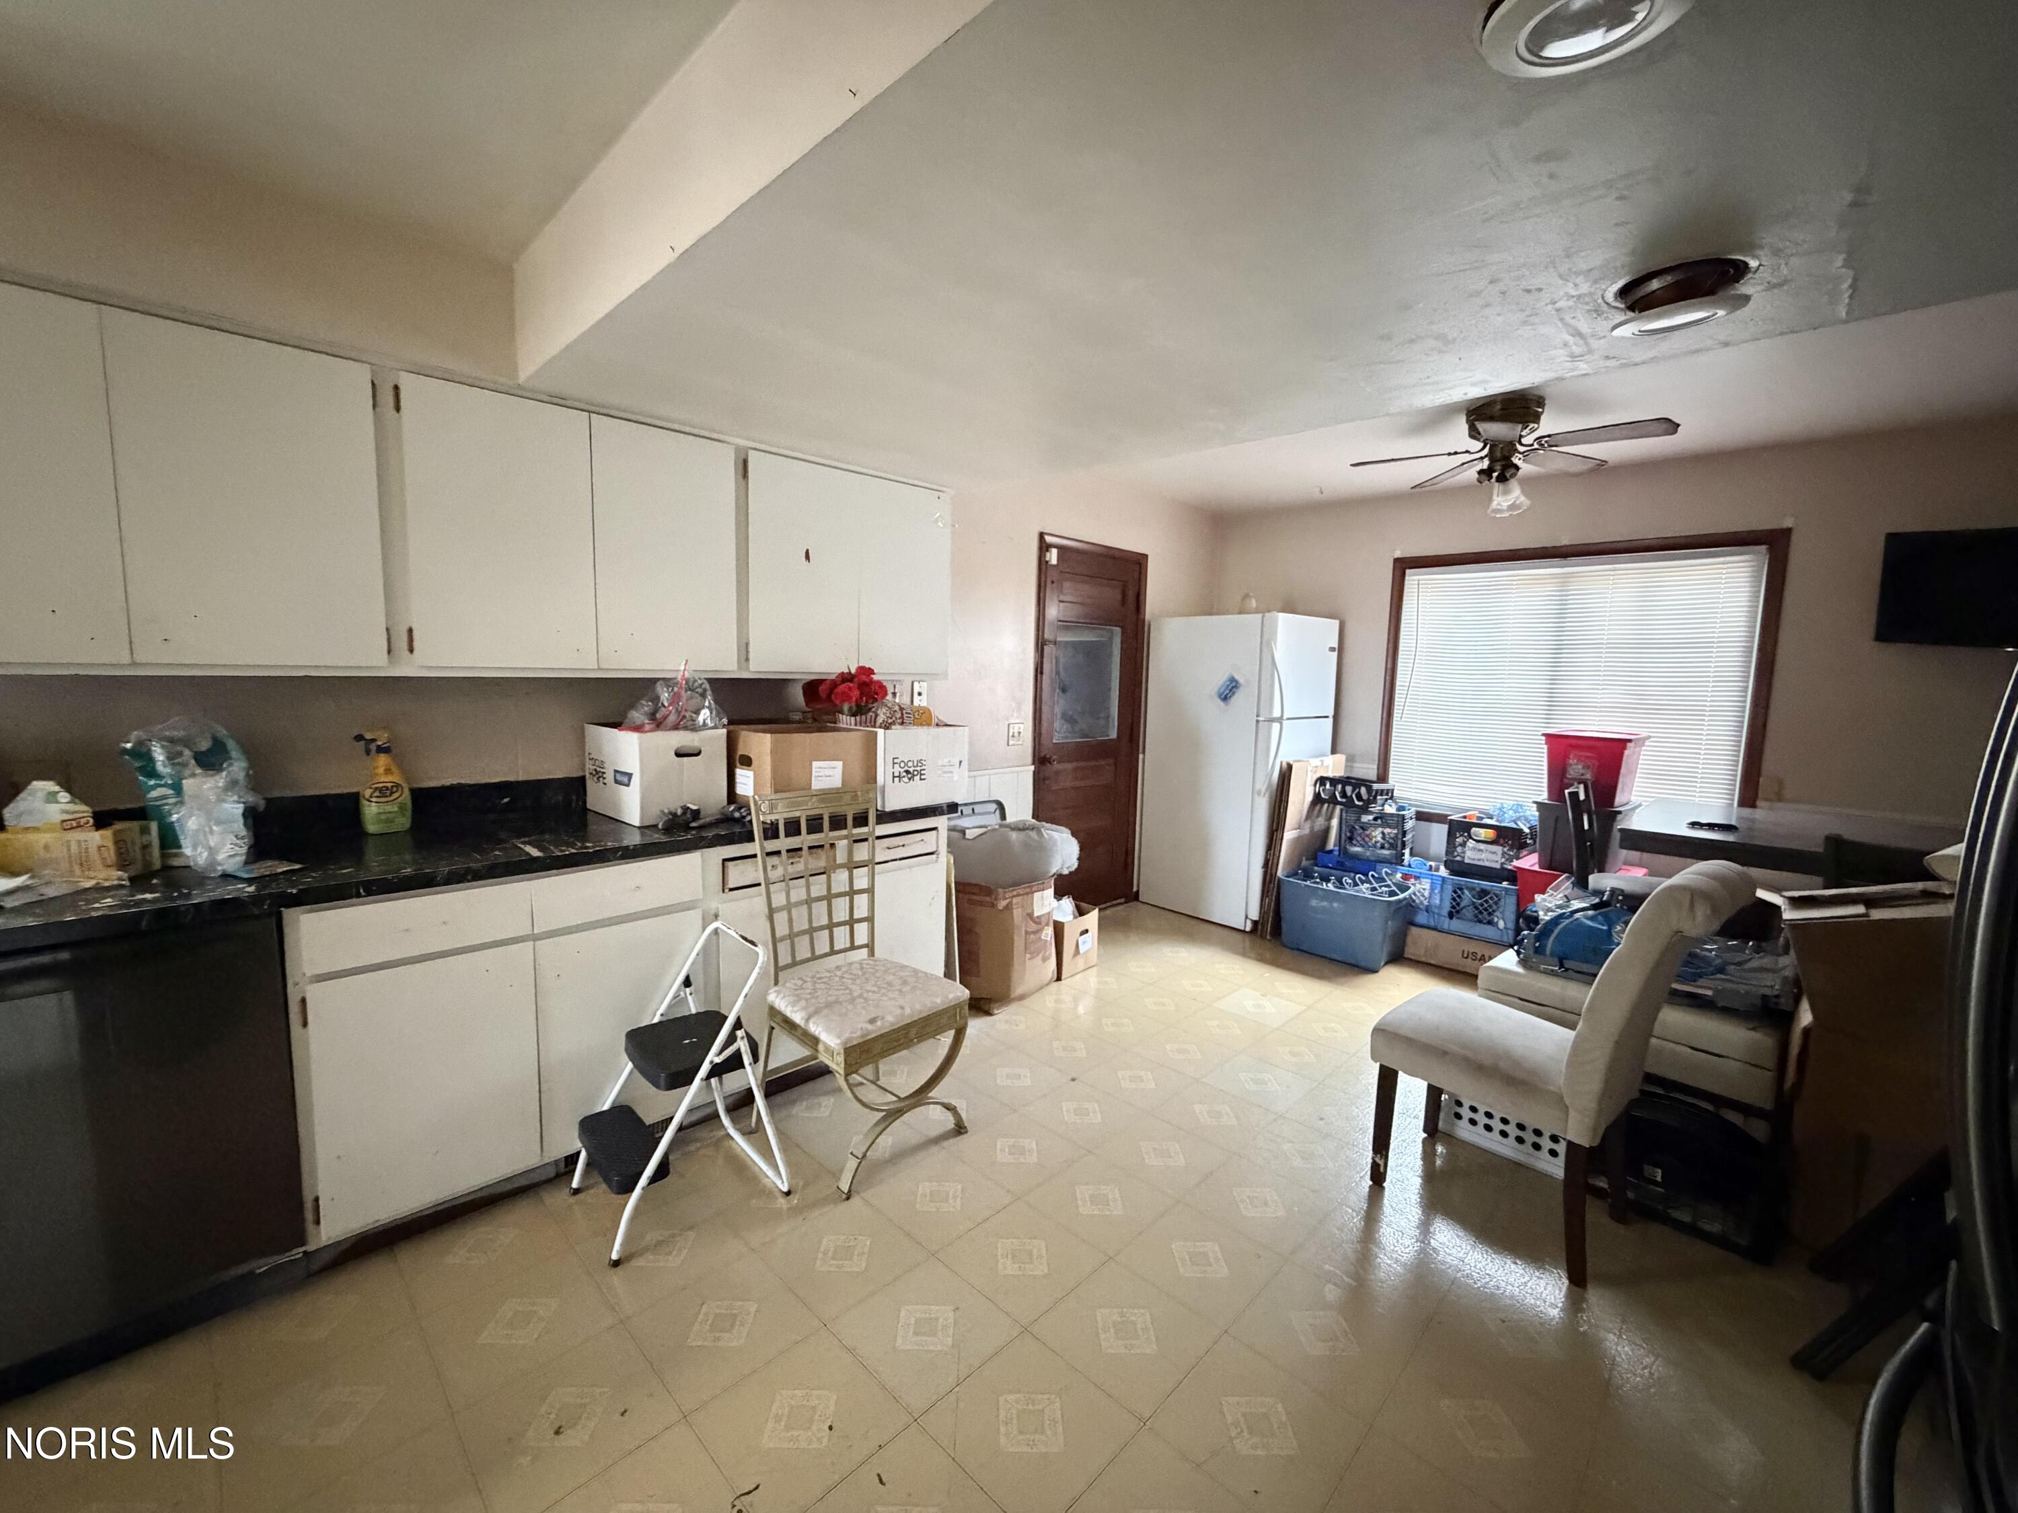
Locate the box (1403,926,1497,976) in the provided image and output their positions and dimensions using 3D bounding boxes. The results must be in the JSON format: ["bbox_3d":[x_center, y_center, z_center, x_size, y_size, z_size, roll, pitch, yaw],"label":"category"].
[{"bbox_3d":[2.272,0.943,4.074,0.560,0.172,0.390,7,8,44],"label":"box"}]

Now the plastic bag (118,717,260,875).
[{"bbox_3d":[-1.823,0.088,1.831,0.180,0.335,0.215,7,9,44],"label":"plastic bag"}]

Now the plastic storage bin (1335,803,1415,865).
[{"bbox_3d":[2.019,0.402,4.473,0.315,0.272,0.315,6,8,35],"label":"plastic storage bin"}]

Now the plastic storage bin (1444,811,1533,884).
[{"bbox_3d":[2.406,0.454,4.085,0.320,0.280,0.320,8,9,43],"label":"plastic storage bin"}]

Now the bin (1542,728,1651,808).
[{"bbox_3d":[2.675,0.050,3.747,0.335,0.298,0.450,7,9,44],"label":"bin"}]

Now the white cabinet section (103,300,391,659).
[{"bbox_3d":[-1.712,-0.572,1.865,0.020,0.722,0.437,7,9,44],"label":"white cabinet section"}]

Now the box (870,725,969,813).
[{"bbox_3d":[-0.392,0.026,3.005,0.295,0.278,0.382,8,9,43],"label":"box"}]

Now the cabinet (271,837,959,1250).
[{"bbox_3d":[-1.094,0.657,2.626,0.590,0.835,1.850,7,8,44],"label":"cabinet"}]

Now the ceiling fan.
[{"bbox_3d":[1.855,-1.128,3.091,1.050,0.425,1.050,7,9,44],"label":"ceiling fan"}]

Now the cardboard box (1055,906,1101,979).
[{"bbox_3d":[0.208,0.855,3.925,0.380,0.278,0.285,8,9,43],"label":"cardboard box"}]

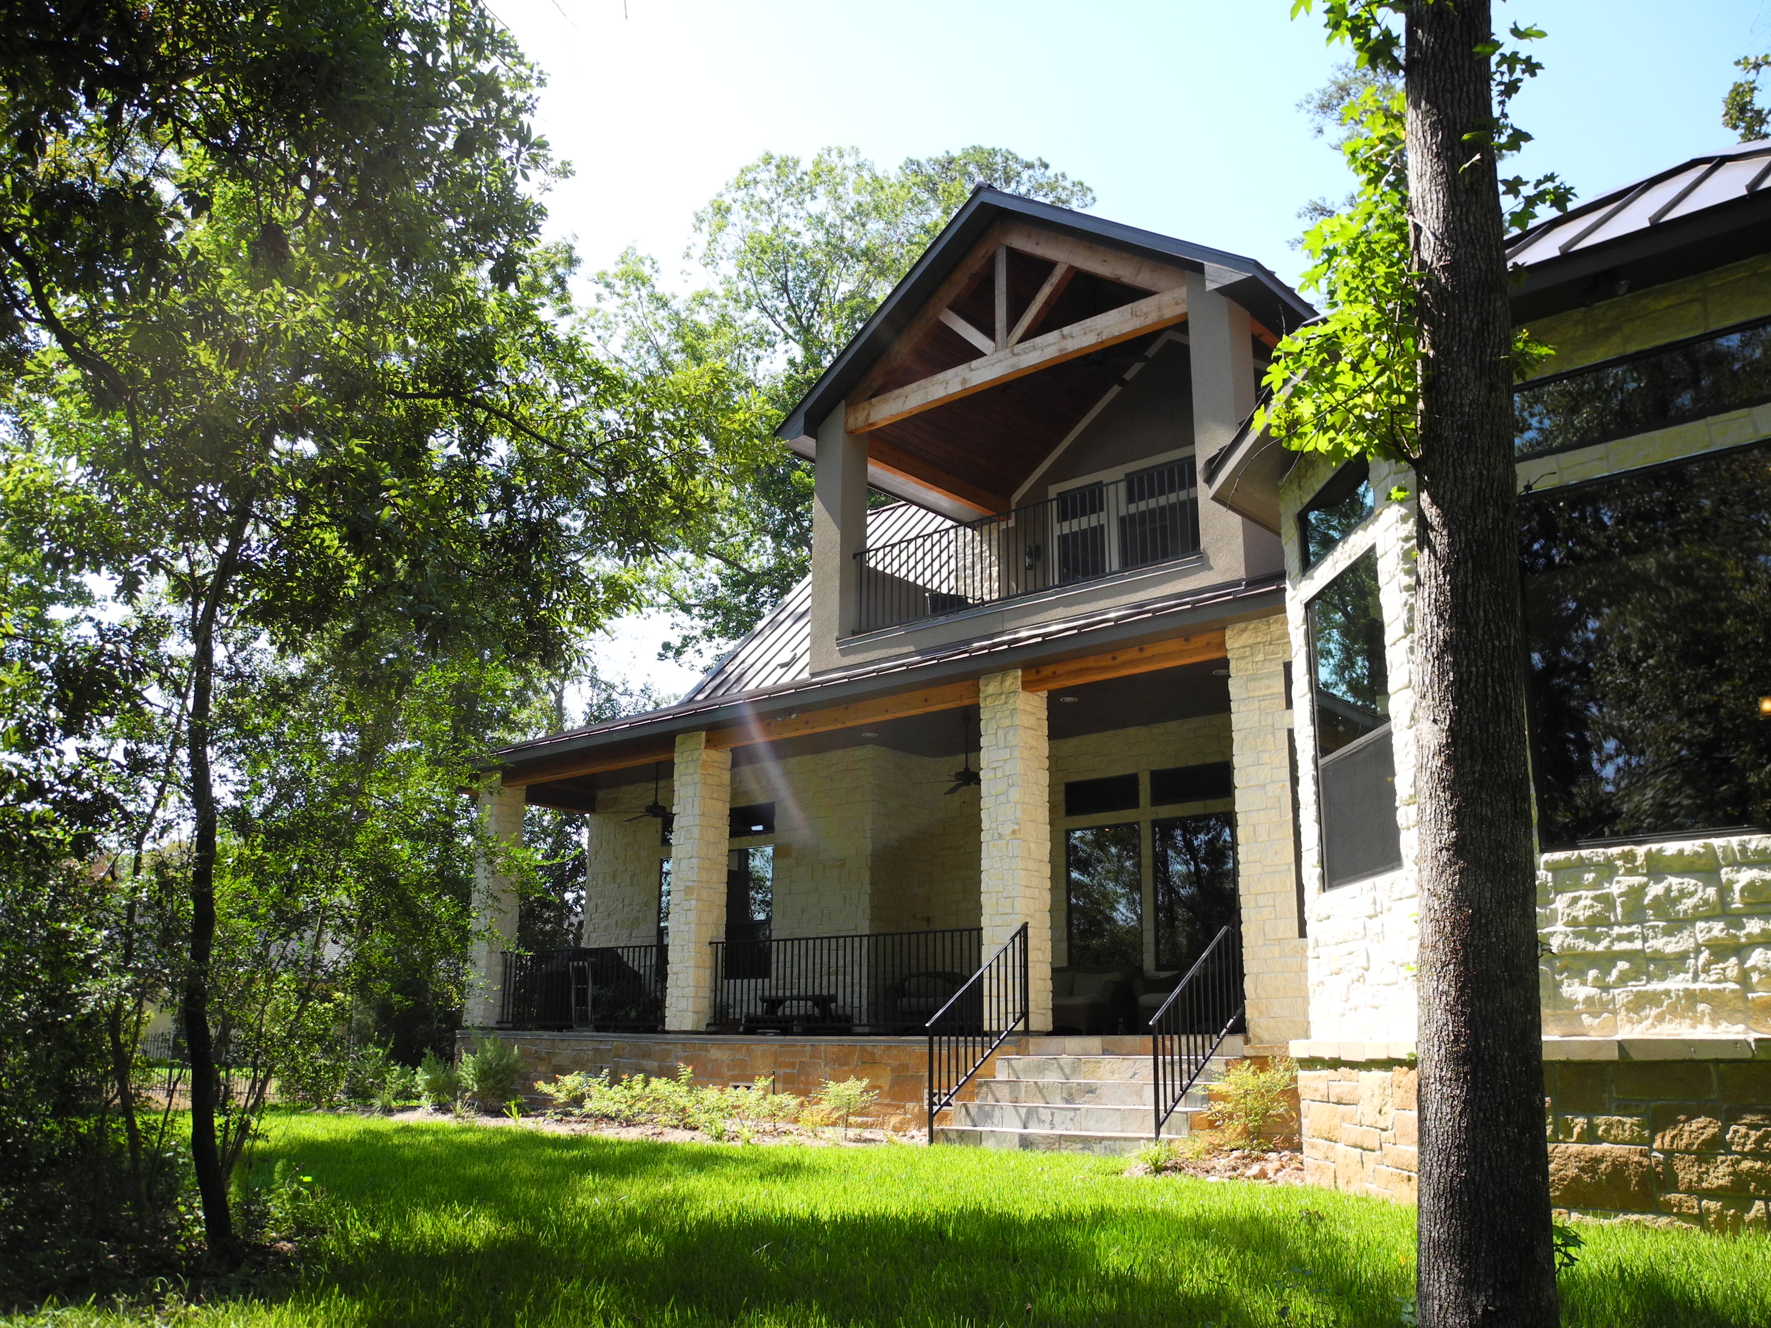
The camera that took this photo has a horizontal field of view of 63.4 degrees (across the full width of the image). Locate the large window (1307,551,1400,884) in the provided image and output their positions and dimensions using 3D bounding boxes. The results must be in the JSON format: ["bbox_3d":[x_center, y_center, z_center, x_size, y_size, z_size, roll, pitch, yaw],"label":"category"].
[{"bbox_3d":[2.519,0.324,7.771,0.126,1.680,0.992,2,-15,-4],"label":"large window"}]

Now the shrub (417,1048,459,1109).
[{"bbox_3d":[-5.320,4.925,17.055,0.546,0.714,0.525,-12,-20,39],"label":"shrub"}]

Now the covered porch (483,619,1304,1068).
[{"bbox_3d":[-0.021,2.442,15.754,11.130,3.349,3.413,-12,-20,39],"label":"covered porch"}]

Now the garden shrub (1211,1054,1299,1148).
[{"bbox_3d":[2.638,3.123,10.249,0.609,0.651,0.588,-12,-20,39],"label":"garden shrub"}]

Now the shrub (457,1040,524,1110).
[{"bbox_3d":[-4.446,4.625,16.152,0.714,0.819,0.693,-12,-20,39],"label":"shrub"}]

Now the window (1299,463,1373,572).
[{"bbox_3d":[2.530,-0.836,8.088,0.126,0.362,1.013,2,-15,-4],"label":"window"}]

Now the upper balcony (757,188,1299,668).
[{"bbox_3d":[2.093,-2.150,14.991,5.565,4.673,3.675,-12,-20,39],"label":"upper balcony"}]

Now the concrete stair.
[{"bbox_3d":[1.577,3.288,11.046,2.184,0.840,1.123,-12,-20,39],"label":"concrete stair"}]

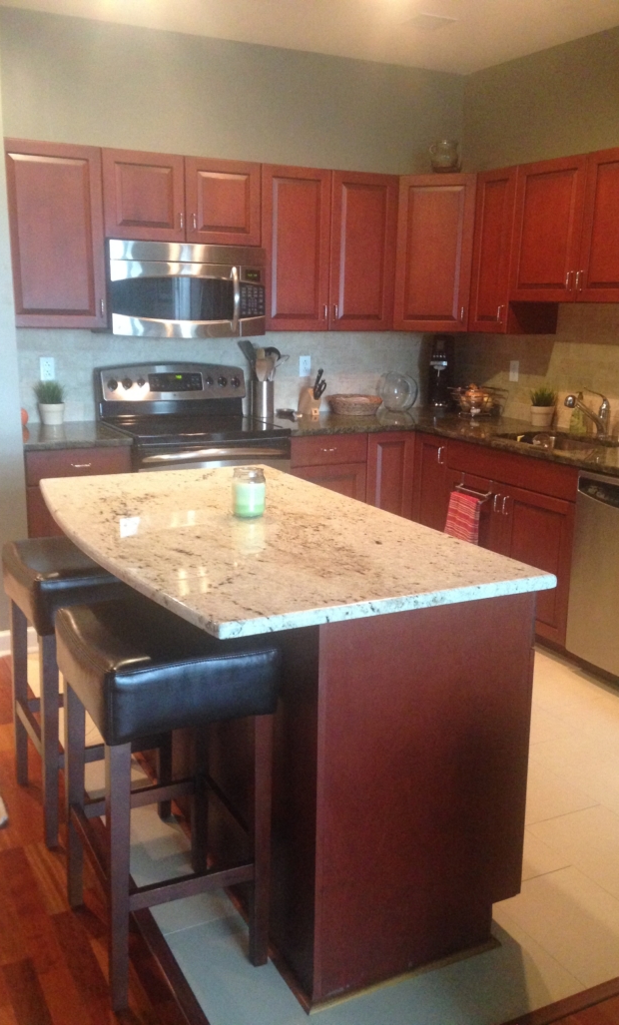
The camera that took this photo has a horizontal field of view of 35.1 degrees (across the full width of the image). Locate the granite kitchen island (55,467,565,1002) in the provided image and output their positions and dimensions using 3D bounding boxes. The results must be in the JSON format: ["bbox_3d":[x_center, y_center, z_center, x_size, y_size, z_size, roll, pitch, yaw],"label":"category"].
[{"bbox_3d":[-0.223,0.467,2.825,0.920,0.902,1.620,-5,14,-27],"label":"granite kitchen island"}]

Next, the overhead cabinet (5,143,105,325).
[{"bbox_3d":[-1.177,-1.214,4.341,0.457,0.768,0.320,-5,13,-27],"label":"overhead cabinet"}]

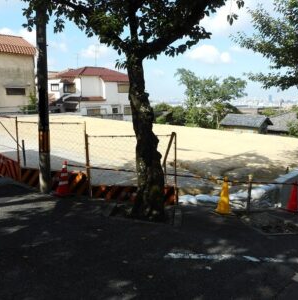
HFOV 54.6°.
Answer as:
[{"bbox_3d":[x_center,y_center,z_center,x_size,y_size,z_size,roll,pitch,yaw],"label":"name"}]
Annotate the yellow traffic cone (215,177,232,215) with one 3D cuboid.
[{"bbox_3d":[1.425,0.848,5.430,0.330,0.690,0.330,1,10,0],"label":"yellow traffic cone"}]

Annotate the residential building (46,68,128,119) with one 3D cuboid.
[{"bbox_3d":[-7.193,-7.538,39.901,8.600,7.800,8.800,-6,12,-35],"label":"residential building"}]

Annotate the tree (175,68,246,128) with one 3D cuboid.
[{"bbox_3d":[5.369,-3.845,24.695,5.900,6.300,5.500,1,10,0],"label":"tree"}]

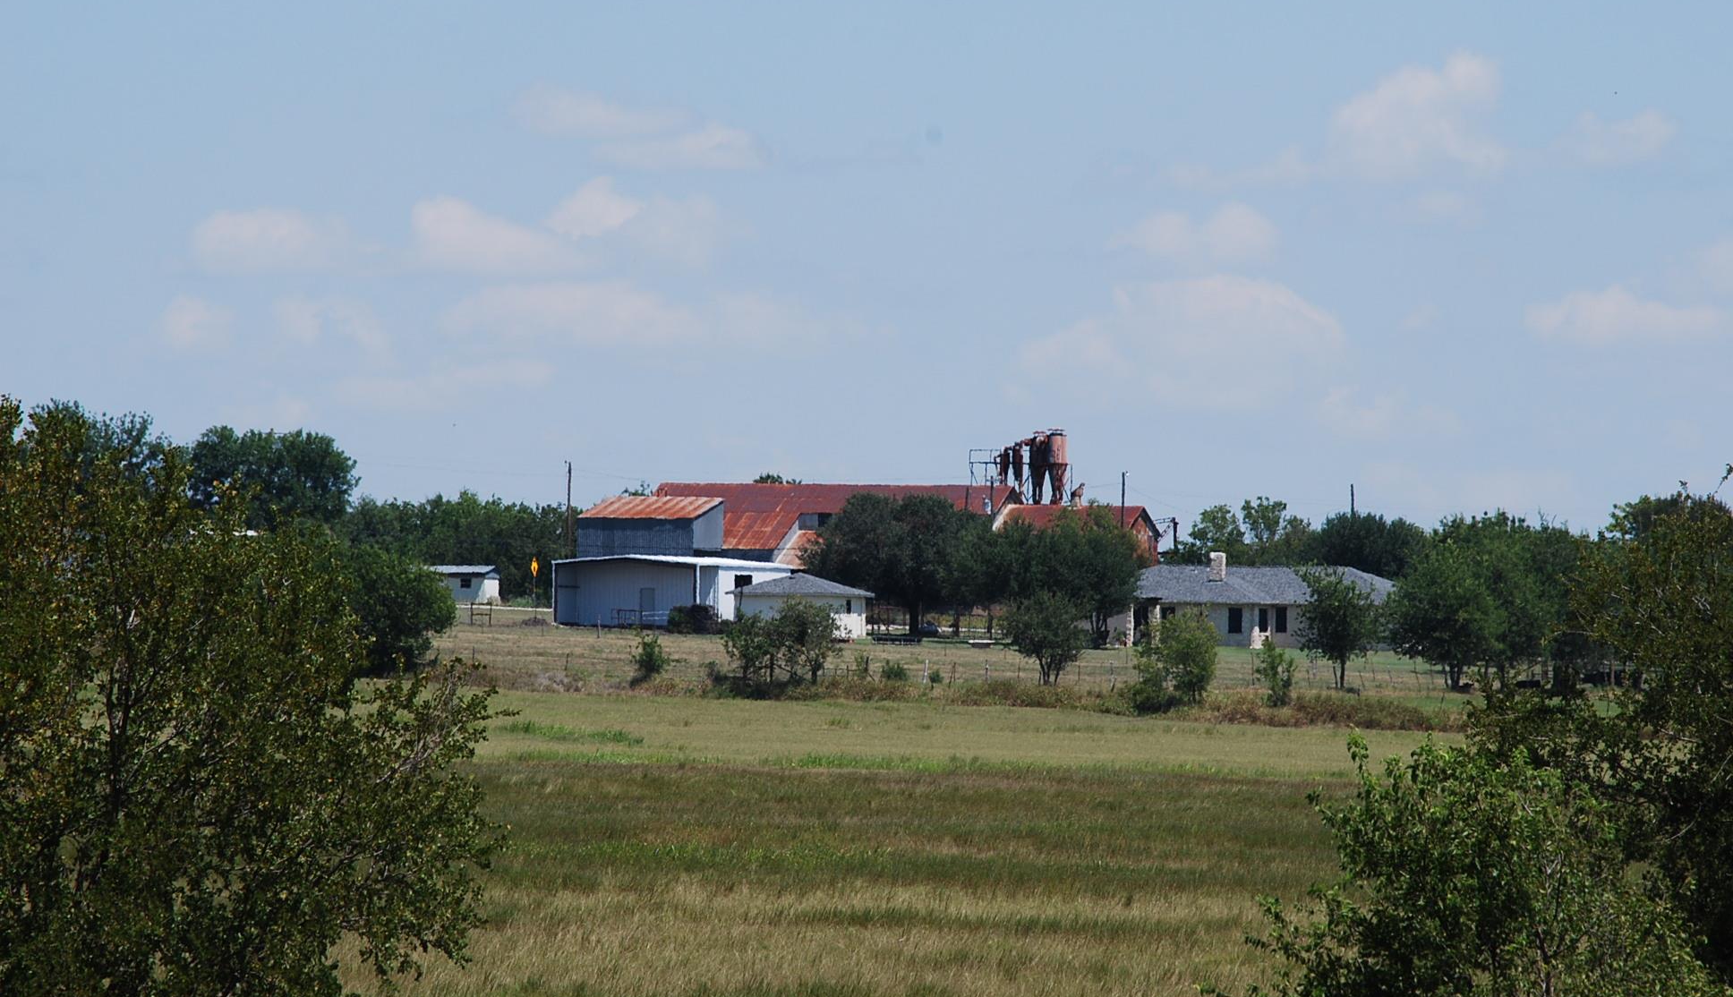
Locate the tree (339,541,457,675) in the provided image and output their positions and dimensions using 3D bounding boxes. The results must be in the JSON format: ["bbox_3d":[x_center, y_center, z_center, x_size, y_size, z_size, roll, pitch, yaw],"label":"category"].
[{"bbox_3d":[-24.046,5.611,740.000,6.170,6.790,5.860,0,0,0],"label":"tree"}]

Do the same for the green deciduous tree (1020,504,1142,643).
[{"bbox_3d":[12.680,4.630,860.000,7.490,8.290,7.120,0,0,0],"label":"green deciduous tree"}]

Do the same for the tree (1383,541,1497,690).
[{"bbox_3d":[27.960,5.710,705.000,5.550,7.330,5.270,0,0,0],"label":"tree"}]

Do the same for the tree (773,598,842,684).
[{"bbox_3d":[-3.035,7.357,745.000,3.630,4.530,3.450,0,0,0],"label":"tree"}]

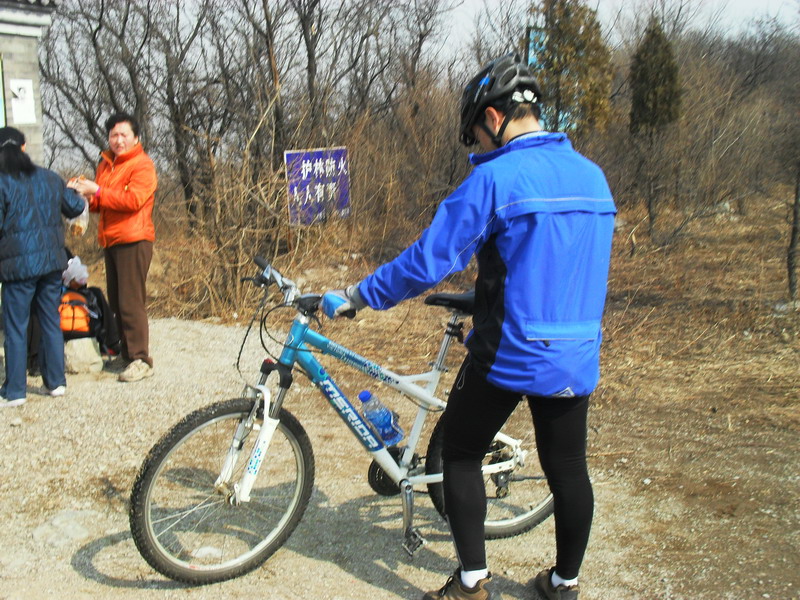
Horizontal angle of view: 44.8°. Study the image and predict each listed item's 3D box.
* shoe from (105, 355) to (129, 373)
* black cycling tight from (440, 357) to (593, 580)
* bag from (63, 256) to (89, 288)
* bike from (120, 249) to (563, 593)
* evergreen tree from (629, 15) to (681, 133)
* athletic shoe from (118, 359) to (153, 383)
[{"bbox_3d":[-1.755,0.394,6.185,0.265,0.105,0.100,-8,13,-40],"label":"shoe"},{"bbox_3d":[0.384,0.492,3.200,0.400,0.800,0.370,-7,13,-37],"label":"black cycling tight"},{"bbox_3d":[-2.103,-0.185,6.300,0.180,0.190,0.160,-2,11,-15],"label":"bag"},{"bbox_3d":[-0.072,0.417,3.411,1.720,1.060,0.620,-3,13,-23],"label":"bike"},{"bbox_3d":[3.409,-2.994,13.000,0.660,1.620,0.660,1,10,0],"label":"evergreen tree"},{"bbox_3d":[-1.623,0.435,5.980,0.250,0.110,0.095,-8,14,-41],"label":"athletic shoe"}]

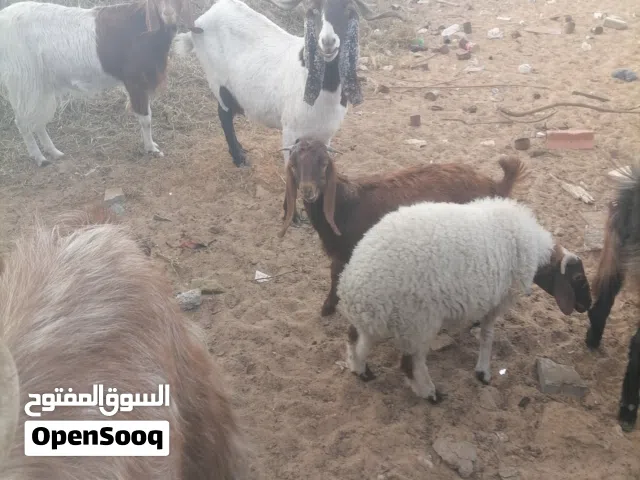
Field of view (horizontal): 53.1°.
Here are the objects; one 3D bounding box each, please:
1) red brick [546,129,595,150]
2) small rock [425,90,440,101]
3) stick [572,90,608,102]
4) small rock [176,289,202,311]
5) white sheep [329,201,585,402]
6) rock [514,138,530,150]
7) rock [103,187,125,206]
[{"bbox_3d":[1.355,-0.541,3.459,0.250,0.095,0.075,4,32,6],"label":"red brick"},{"bbox_3d":[0.722,-0.948,4.148,0.100,0.055,0.080,0,32,0],"label":"small rock"},{"bbox_3d":[1.748,-0.934,4.156,0.225,0.020,0.022,26,41,35],"label":"stick"},{"bbox_3d":[-0.464,0.206,2.293,0.090,0.060,0.075,0,32,0],"label":"small rock"},{"bbox_3d":[0.420,0.145,1.871,0.770,0.610,0.340,-5,32,-8],"label":"white sheep"},{"bbox_3d":[1.090,-0.524,3.469,0.083,0.055,0.070,0,32,0],"label":"rock"},{"bbox_3d":[-0.942,-0.210,2.958,0.095,0.060,0.095,0,32,0],"label":"rock"}]

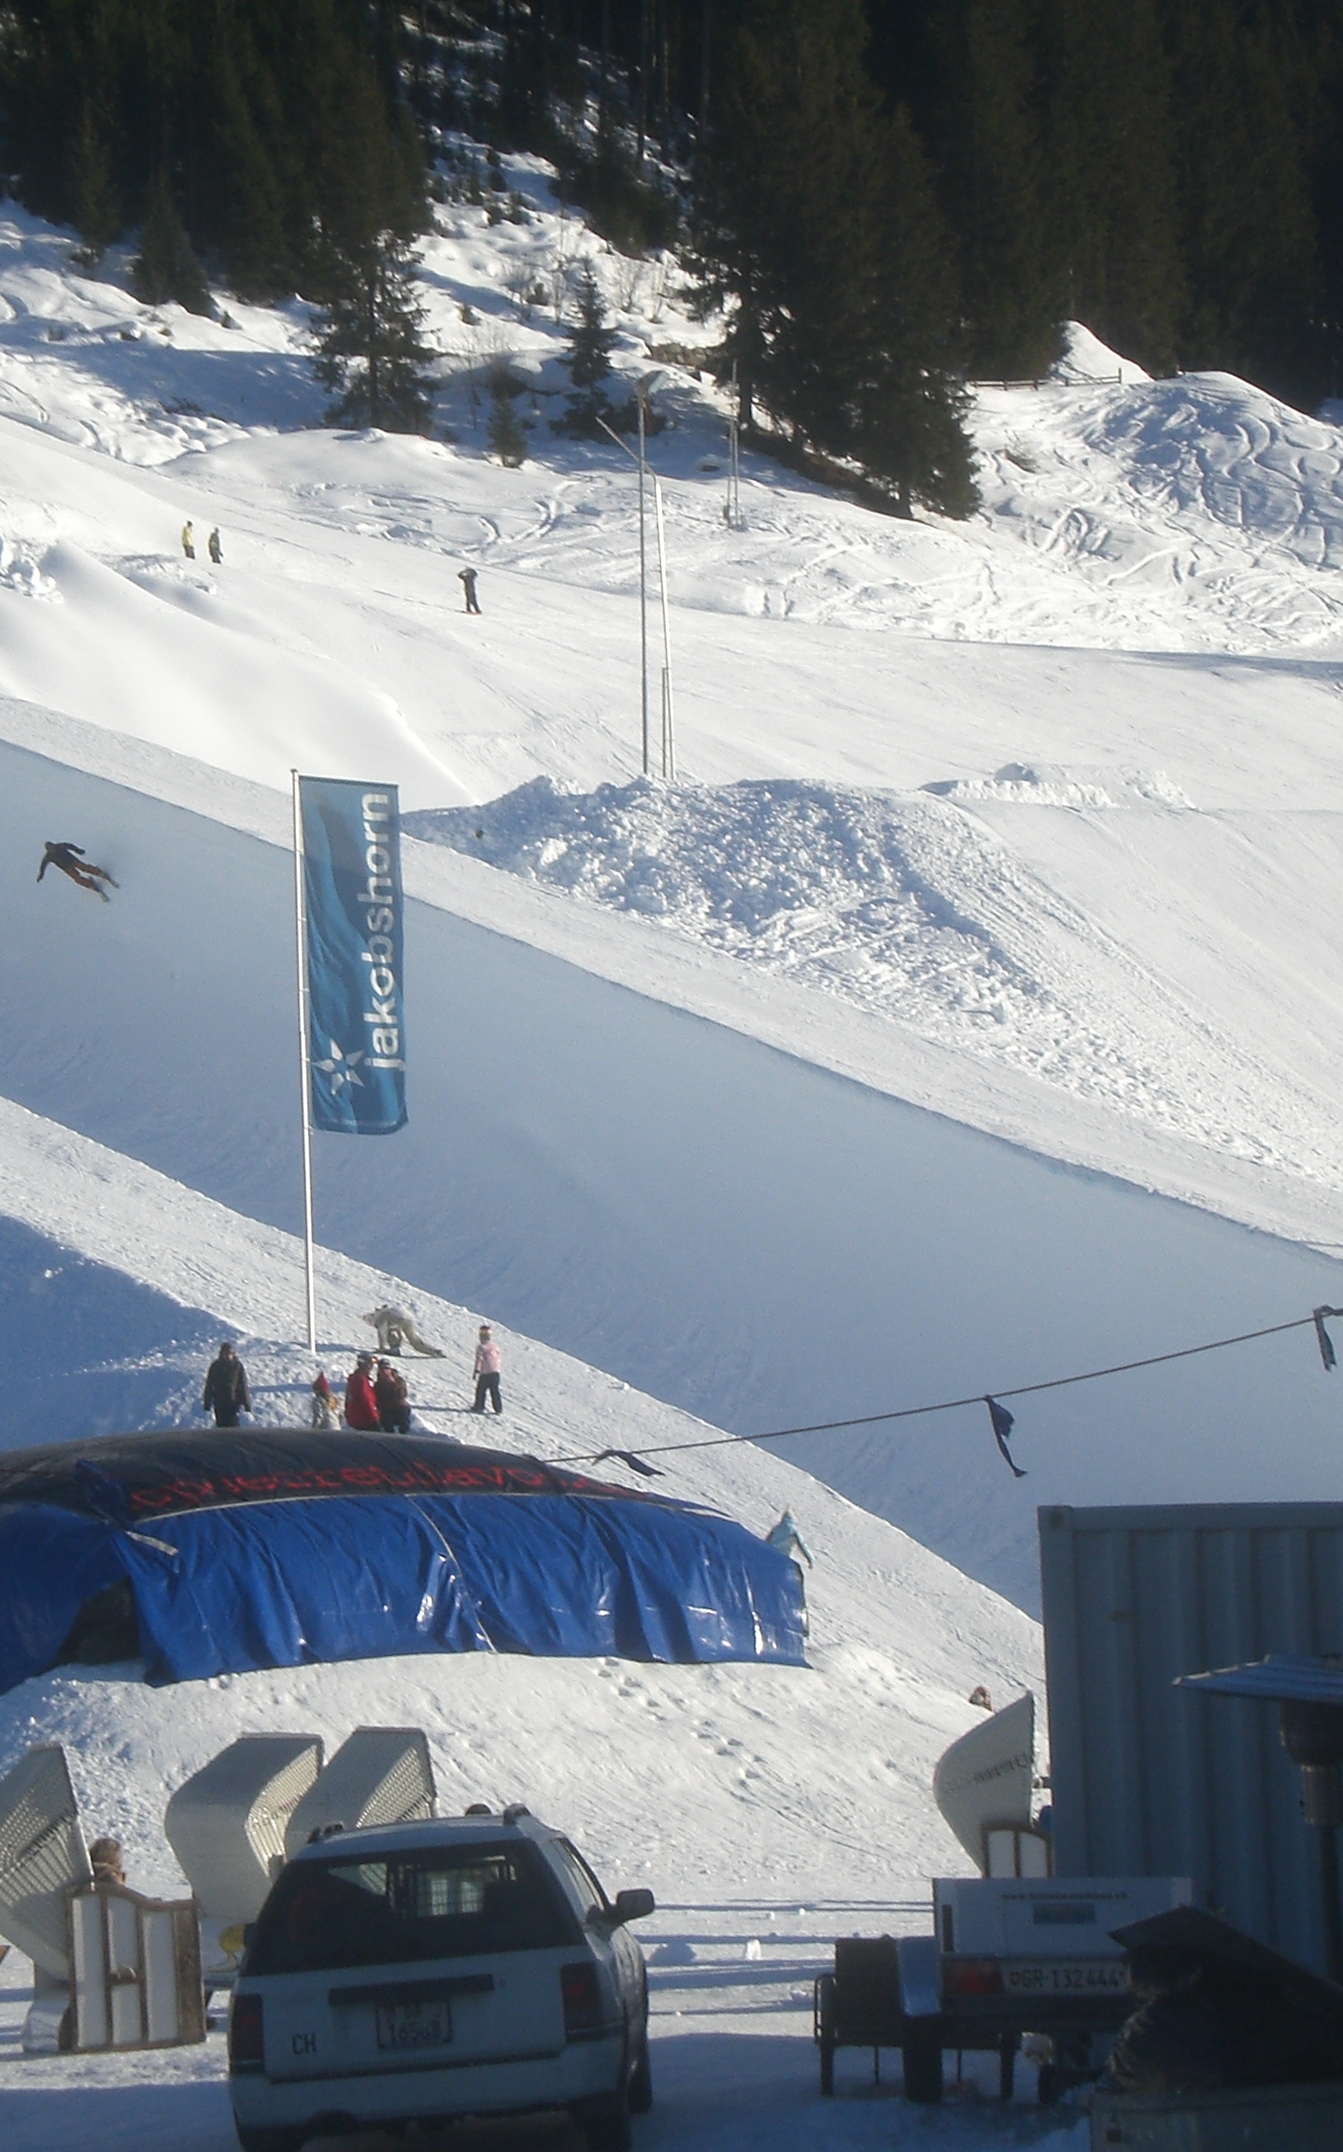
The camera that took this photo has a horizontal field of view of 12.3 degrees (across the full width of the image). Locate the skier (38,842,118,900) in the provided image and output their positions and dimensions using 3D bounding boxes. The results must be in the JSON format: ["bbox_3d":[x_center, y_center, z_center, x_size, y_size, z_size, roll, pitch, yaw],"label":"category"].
[{"bbox_3d":[-14.142,-4.883,148.000,1.750,1.100,0.800,38,-1,-18],"label":"skier"}]

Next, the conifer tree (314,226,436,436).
[{"bbox_3d":[-17.265,-43.226,360.000,7.000,12.200,6.800,-2,-7,0],"label":"conifer tree"}]

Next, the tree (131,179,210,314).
[{"bbox_3d":[-32.566,-53.887,405.000,5.100,8.800,5.000,-2,-7,0],"label":"tree"}]

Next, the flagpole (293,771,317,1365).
[{"bbox_3d":[-5.685,-0.184,96.571,0.120,9.270,0.120,-2,-7,0],"label":"flagpole"}]

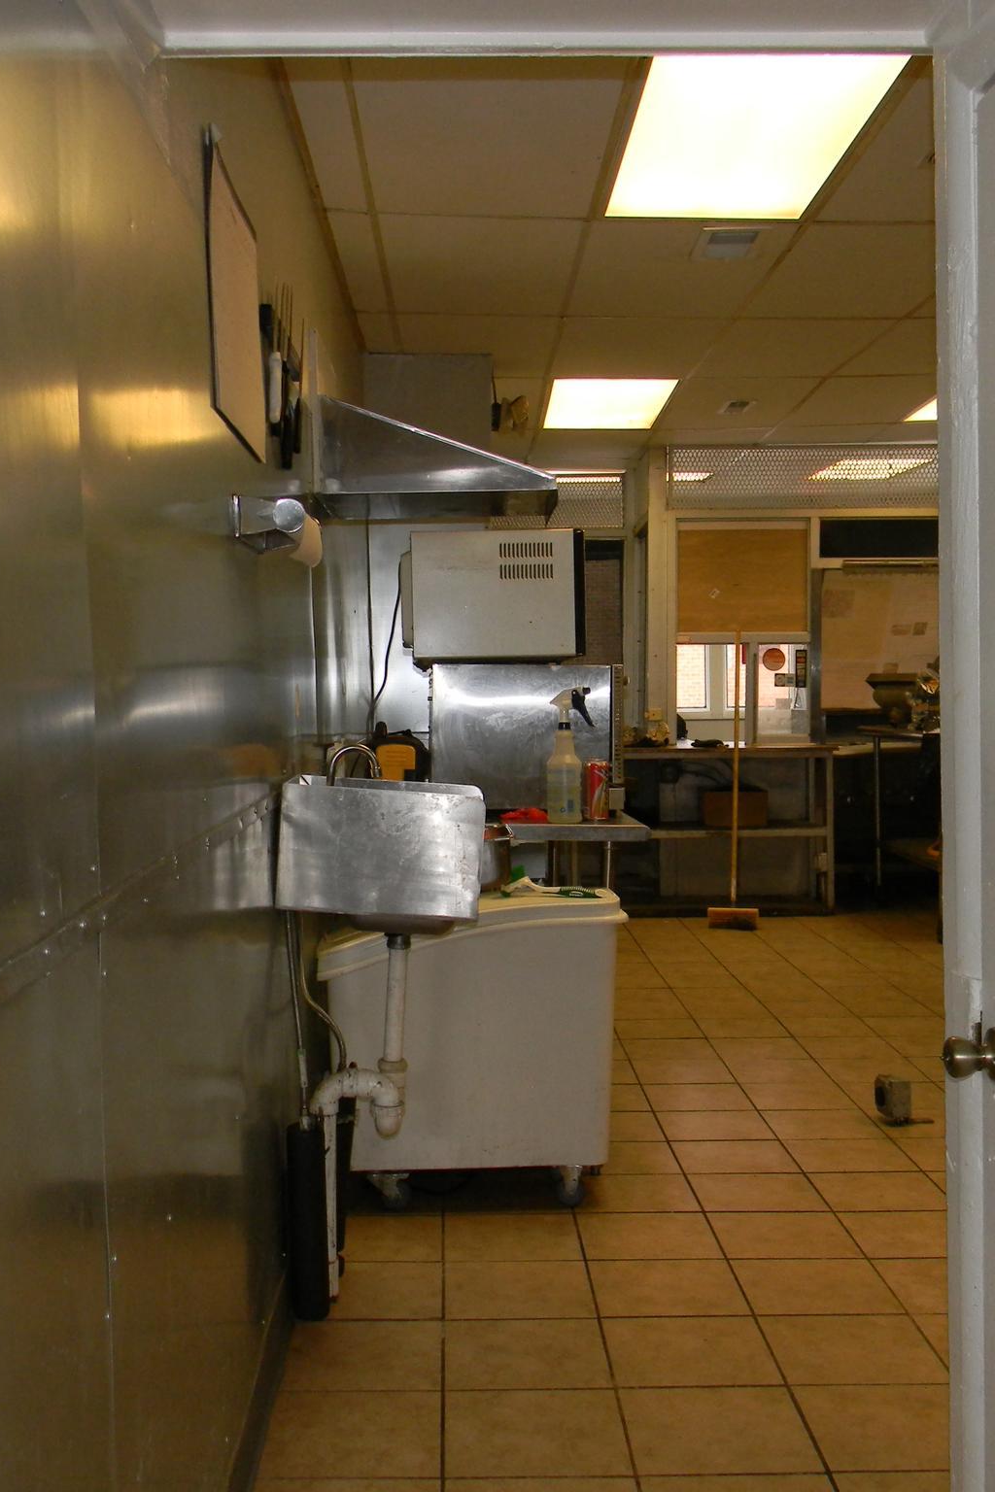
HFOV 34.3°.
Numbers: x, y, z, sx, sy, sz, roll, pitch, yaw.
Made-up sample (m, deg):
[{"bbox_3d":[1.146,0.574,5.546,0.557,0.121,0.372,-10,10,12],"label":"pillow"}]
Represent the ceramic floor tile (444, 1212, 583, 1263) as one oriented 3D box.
[{"bbox_3d":[0.033,1.115,3.623,0.302,0.010,0.302,0,2,-2],"label":"ceramic floor tile"}]

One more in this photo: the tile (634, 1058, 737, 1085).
[{"bbox_3d":[0.593,1.044,5.140,0.302,0.010,0.302,0,2,-2],"label":"tile"}]

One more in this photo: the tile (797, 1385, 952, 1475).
[{"bbox_3d":[0.676,1.153,2.724,0.302,0.010,0.302,0,2,-2],"label":"tile"}]

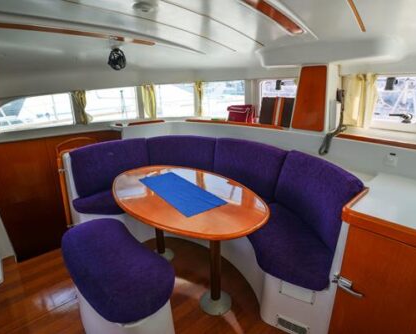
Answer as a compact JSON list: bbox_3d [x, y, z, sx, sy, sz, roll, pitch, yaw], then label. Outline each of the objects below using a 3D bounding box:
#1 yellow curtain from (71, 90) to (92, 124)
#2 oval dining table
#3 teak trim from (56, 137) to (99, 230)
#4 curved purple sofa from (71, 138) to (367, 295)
[{"bbox_3d":[-1.388,-0.653,2.592,0.180,0.360,0.090,-15,22,-36],"label":"yellow curtain"},{"bbox_3d":[-0.177,0.513,1.776,0.800,0.745,1.270,-16,23,-38],"label":"oval dining table"},{"bbox_3d":[-1.280,0.150,2.404,0.380,0.860,0.170,-12,18,-37],"label":"teak trim"},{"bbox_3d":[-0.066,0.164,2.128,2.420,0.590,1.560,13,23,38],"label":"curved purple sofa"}]

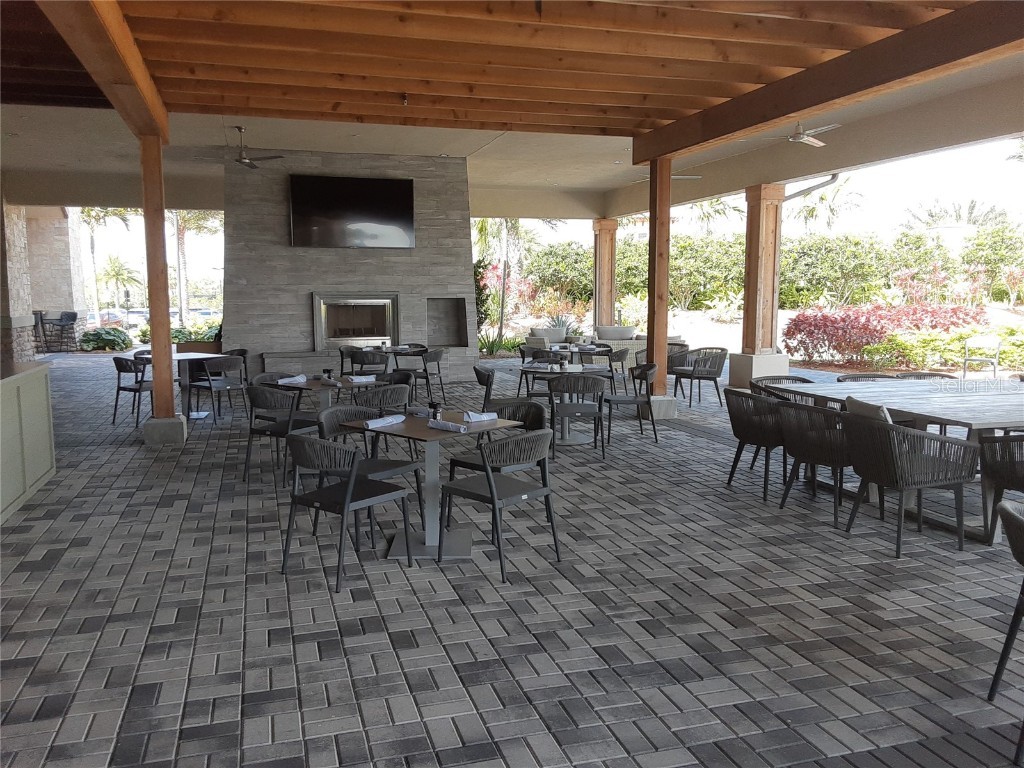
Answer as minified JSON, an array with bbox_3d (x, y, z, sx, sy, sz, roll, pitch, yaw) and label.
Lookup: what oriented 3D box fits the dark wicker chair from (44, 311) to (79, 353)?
[{"bbox_3d":[-11.344,-1.318,20.184,0.550,1.060,0.570,5,8,35],"label":"dark wicker chair"}]

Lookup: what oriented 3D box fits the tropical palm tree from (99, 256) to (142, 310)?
[{"bbox_3d":[-31.902,-8.016,65.000,3.800,4.800,3.800,0,6,0],"label":"tropical palm tree"}]

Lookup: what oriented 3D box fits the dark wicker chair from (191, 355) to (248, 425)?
[{"bbox_3d":[-3.510,0.050,9.534,0.550,0.785,0.530,4,8,32],"label":"dark wicker chair"}]

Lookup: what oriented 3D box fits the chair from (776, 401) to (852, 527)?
[{"bbox_3d":[2.248,0.525,5.502,0.600,0.790,0.600,-2,7,-20],"label":"chair"}]

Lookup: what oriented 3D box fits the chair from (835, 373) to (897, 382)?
[{"bbox_3d":[3.328,0.329,7.109,0.610,0.785,0.610,-2,7,-18],"label":"chair"}]

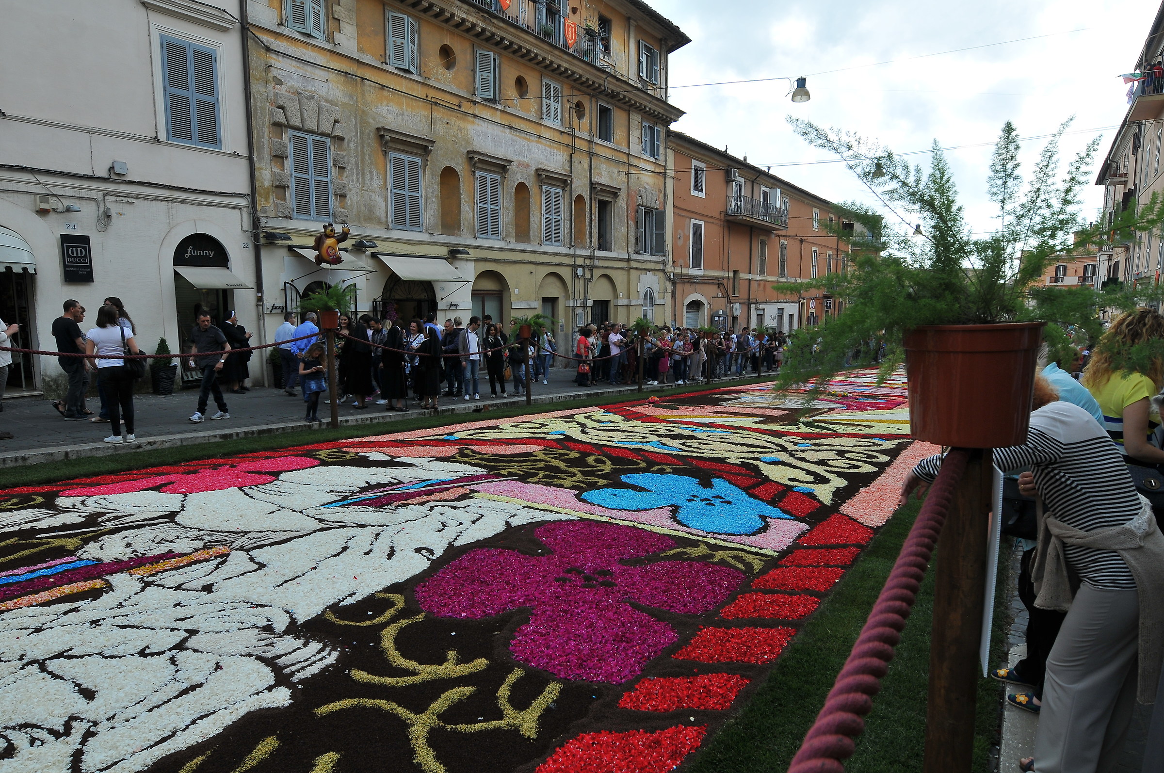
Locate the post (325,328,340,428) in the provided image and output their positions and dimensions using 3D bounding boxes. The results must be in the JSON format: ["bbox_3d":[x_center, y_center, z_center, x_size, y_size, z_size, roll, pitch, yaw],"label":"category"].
[{"bbox_3d":[-3.867,-0.113,10.533,0.105,1.548,0.105,0,7,0],"label":"post"}]

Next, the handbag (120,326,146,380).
[{"bbox_3d":[-5.334,-0.405,8.060,0.190,0.630,0.330,5,8,36],"label":"handbag"}]

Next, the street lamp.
[{"bbox_3d":[4.876,-6.622,15.100,0.420,0.490,0.420,0,7,0],"label":"street lamp"}]

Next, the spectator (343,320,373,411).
[{"bbox_3d":[-4.076,-0.422,12.331,0.530,1.620,0.380,-3,7,-27],"label":"spectator"}]

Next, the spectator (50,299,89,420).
[{"bbox_3d":[-7.207,-0.372,9.572,0.490,1.690,0.340,4,8,30],"label":"spectator"}]

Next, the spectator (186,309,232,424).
[{"bbox_3d":[-5.510,-0.302,10.009,0.550,1.630,0.420,1,7,9],"label":"spectator"}]

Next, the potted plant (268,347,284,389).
[{"bbox_3d":[-6.618,-0.473,14.999,0.480,1.000,0.480,0,7,0],"label":"potted plant"}]

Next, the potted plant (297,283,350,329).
[{"bbox_3d":[-3.938,-1.229,10.413,0.800,0.700,0.750,0,7,0],"label":"potted plant"}]

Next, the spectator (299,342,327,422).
[{"bbox_3d":[-4.153,-0.070,10.498,0.310,1.220,0.370,5,9,38],"label":"spectator"}]

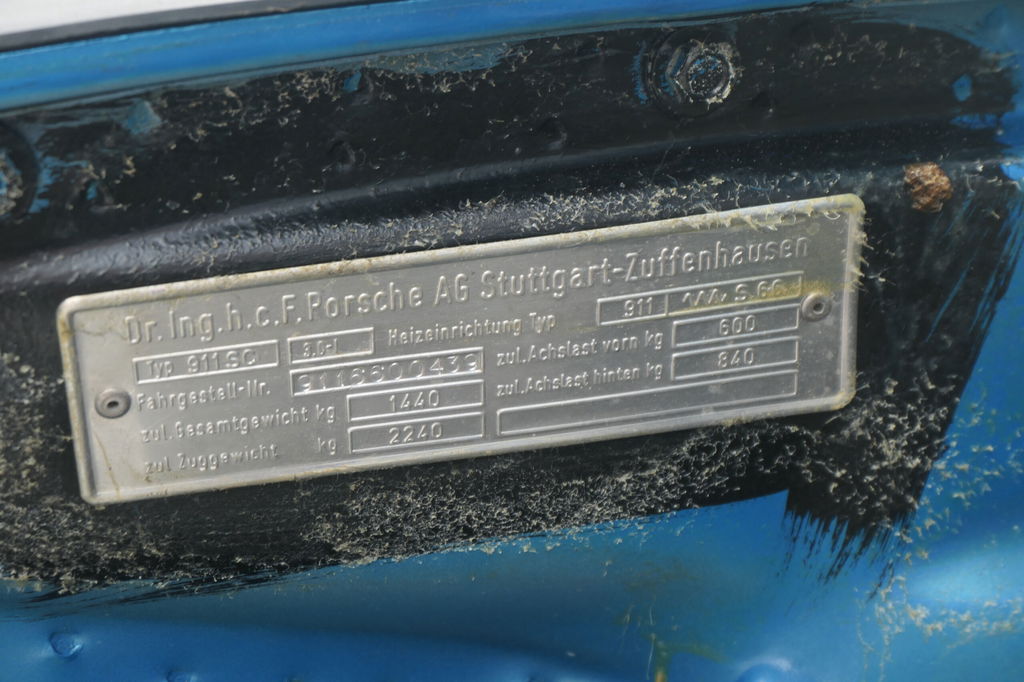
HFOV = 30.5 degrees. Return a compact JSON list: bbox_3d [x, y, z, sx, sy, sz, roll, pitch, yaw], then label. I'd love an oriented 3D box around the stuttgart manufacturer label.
[{"bbox_3d":[-0.005,0.002,0.303,0.130,0.038,0.003,-7,27,-9],"label":"stuttgart manufacturer label"}]

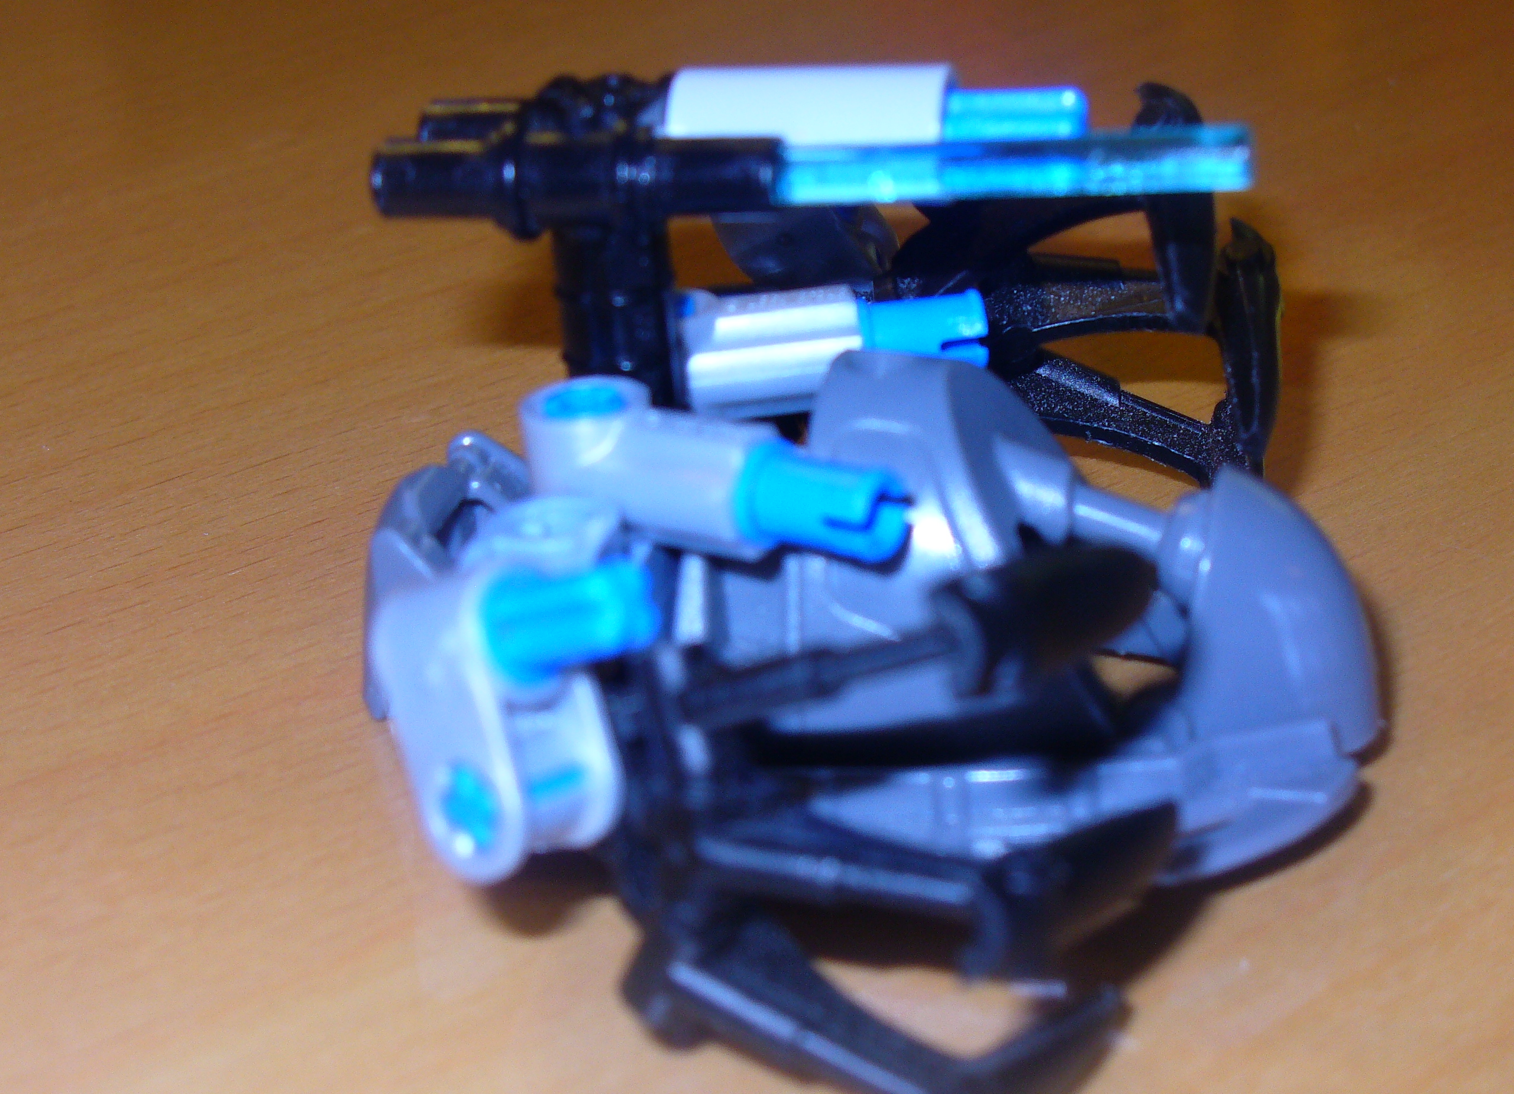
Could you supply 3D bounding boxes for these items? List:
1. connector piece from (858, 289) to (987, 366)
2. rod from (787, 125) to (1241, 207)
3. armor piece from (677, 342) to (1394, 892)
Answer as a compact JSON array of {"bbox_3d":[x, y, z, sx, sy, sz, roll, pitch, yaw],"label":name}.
[{"bbox_3d":[0.010,-0.013,0.213,0.008,0.005,0.005,-6,31,0],"label":"connector piece"},{"bbox_3d":[0.014,-0.022,0.192,0.027,0.004,0.004,-2,31,0],"label":"rod"},{"bbox_3d":[0.016,0.004,0.200,0.039,0.021,0.024,-1,31,1],"label":"armor piece"}]

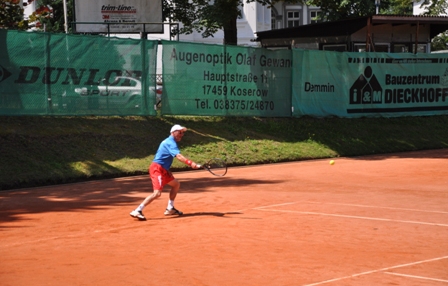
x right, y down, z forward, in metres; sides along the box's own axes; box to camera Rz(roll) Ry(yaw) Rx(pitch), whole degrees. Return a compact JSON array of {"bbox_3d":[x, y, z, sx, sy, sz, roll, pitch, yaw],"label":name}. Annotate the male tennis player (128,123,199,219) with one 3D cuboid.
[{"bbox_3d":[-0.950,0.462,20.245,1.138,1.518,0.720,-1,3,-3],"label":"male tennis player"}]

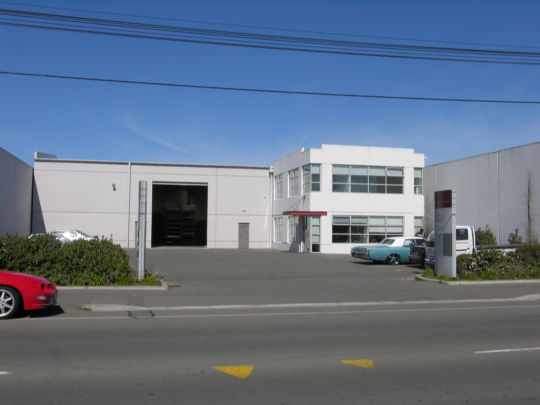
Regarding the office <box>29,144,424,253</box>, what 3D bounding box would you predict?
[{"bbox_3d":[-3.726,-0.099,43.250,27.811,7.452,10.874,1,-3,-14],"label":"office"}]

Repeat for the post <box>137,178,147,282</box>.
[{"bbox_3d":[-4.009,0.904,18.030,0.230,3.050,0.950,1,-3,-14],"label":"post"}]

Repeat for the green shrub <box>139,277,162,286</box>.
[{"bbox_3d":[-3.437,2.249,16.600,0.680,0.280,0.600,1,-3,-14],"label":"green shrub"}]

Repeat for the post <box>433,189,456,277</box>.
[{"bbox_3d":[6.313,1.129,20.690,0.220,3.050,0.950,1,-3,-14],"label":"post"}]

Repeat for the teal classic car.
[{"bbox_3d":[7.045,2.456,29.486,5.550,1.370,2.000,1,-3,-16],"label":"teal classic car"}]

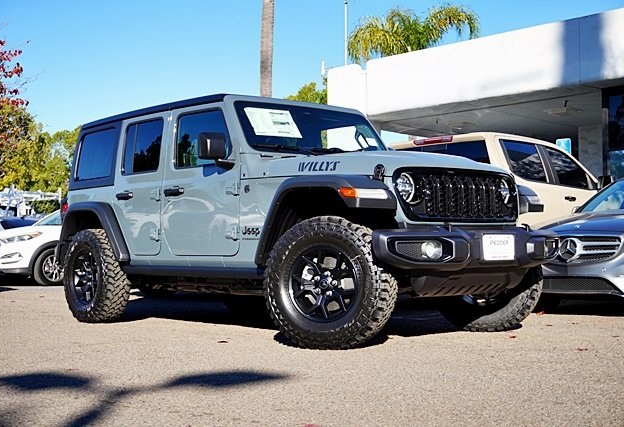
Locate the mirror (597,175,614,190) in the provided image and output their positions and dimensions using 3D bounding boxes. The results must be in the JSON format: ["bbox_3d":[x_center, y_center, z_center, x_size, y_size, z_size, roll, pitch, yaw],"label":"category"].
[{"bbox_3d":[3.542,-0.374,10.300,0.130,0.200,0.230,2,-4,-45],"label":"mirror"}]

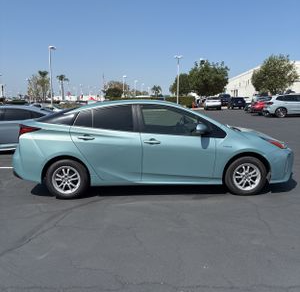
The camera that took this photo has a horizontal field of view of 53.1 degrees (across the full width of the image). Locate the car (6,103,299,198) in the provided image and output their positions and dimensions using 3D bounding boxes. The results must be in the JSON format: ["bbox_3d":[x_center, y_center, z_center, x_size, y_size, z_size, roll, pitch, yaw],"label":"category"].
[{"bbox_3d":[0.096,-0.071,5.272,4.570,1.480,1.800,-1,9,-2],"label":"car"}]

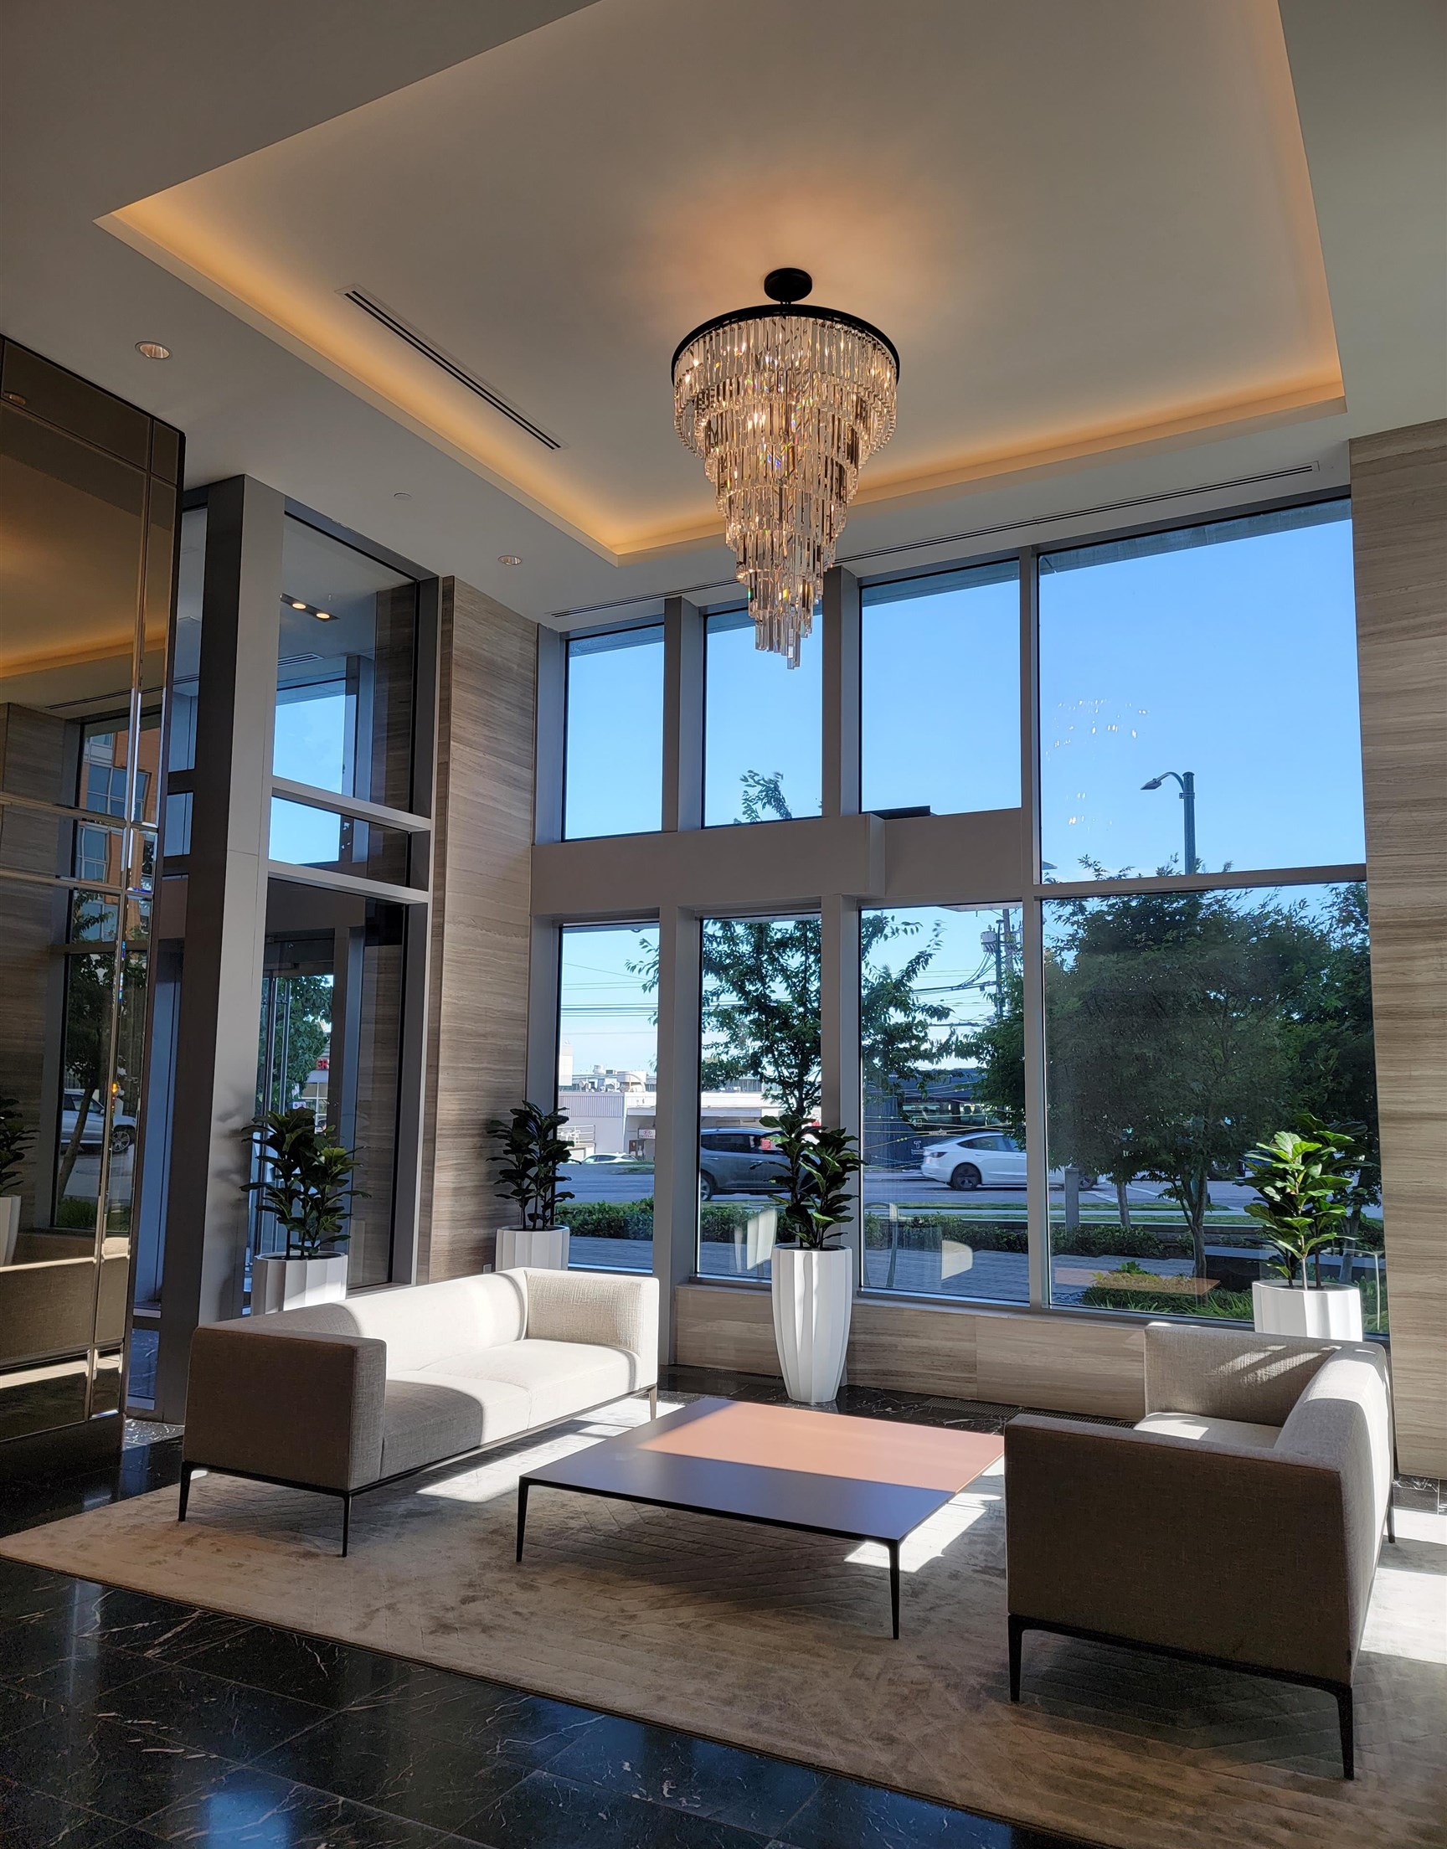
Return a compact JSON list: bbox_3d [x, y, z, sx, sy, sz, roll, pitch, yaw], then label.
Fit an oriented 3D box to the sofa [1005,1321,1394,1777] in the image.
[{"bbox_3d":[1.565,1.764,4.162,0.820,0.690,1.950,-3,-8,28],"label":"sofa"}]

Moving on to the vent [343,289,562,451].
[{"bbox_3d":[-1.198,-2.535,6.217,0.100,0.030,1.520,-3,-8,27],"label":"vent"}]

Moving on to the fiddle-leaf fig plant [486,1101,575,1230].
[{"bbox_3d":[-1.151,1.460,8.066,0.550,0.760,0.530,-3,-8,27],"label":"fiddle-leaf fig plant"}]

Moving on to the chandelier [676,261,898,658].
[{"bbox_3d":[0.256,-1.808,5.354,0.920,1.640,0.920,1,-7,0],"label":"chandelier"}]

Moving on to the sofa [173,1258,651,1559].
[{"bbox_3d":[-1.139,1.919,5.598,0.800,0.690,2.030,-3,-8,27],"label":"sofa"}]

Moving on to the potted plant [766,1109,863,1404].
[{"bbox_3d":[0.490,1.773,7.229,0.500,1.505,0.500,1,-8,0],"label":"potted plant"}]

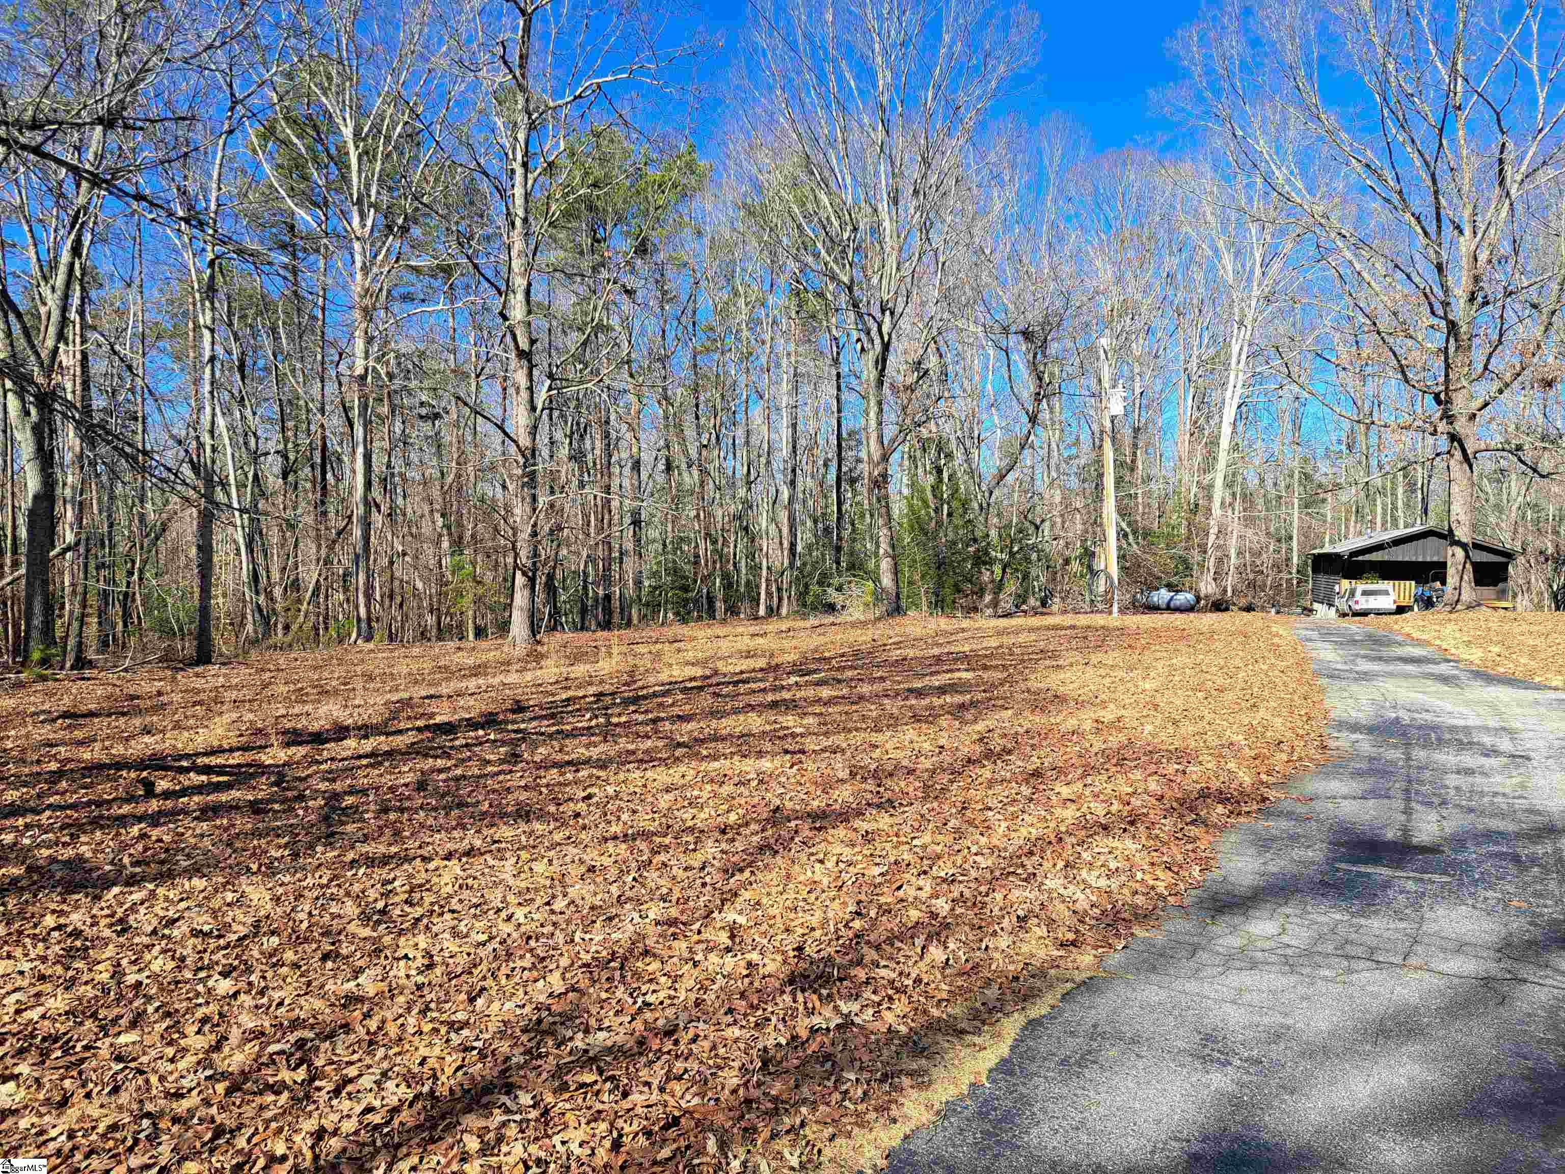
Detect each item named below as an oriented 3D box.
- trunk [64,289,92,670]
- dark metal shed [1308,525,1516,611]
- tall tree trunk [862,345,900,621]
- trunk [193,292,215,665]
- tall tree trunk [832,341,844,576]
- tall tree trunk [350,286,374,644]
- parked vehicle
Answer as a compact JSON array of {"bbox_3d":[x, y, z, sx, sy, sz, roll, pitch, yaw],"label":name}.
[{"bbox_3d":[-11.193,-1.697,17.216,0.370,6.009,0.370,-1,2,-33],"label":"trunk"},{"bbox_3d":[34.100,-0.800,59.200,8.400,4.600,8.800,0,2,15],"label":"dark metal shed"},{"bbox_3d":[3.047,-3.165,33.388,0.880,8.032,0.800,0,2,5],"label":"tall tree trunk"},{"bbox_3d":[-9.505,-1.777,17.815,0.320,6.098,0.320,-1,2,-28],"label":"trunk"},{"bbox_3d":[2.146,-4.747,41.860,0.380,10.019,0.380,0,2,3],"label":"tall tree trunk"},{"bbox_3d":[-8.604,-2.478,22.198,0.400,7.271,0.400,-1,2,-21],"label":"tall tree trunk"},{"bbox_3d":[27.300,0.759,51.000,1.750,1.680,4.800,0,2,17],"label":"parked vehicle"}]

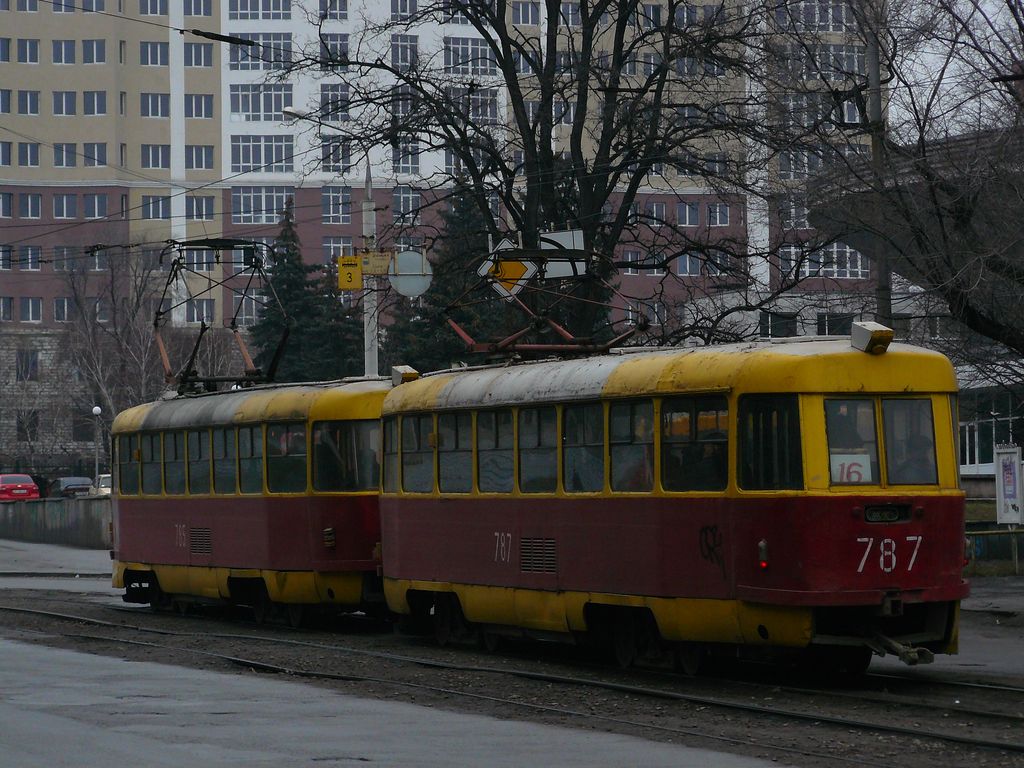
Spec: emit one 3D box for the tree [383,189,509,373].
[{"bbox_3d":[-2.542,-1.559,182.000,5.900,13.800,5.900,0,-1,0],"label":"tree"}]

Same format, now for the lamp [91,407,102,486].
[{"bbox_3d":[-16.960,3.055,174.000,0.360,4.350,0.360,0,-1,0],"label":"lamp"}]

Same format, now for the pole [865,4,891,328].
[{"bbox_3d":[6.895,-1.660,79.000,0.330,10.700,0.330,-2,-1,0],"label":"pole"}]

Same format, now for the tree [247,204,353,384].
[{"bbox_3d":[-9.316,-1.303,185.000,5.200,13.400,5.200,0,-1,0],"label":"tree"}]

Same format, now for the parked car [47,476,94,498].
[{"bbox_3d":[-17.450,4.420,169.500,1.670,1.410,4.100,0,-1,-14],"label":"parked car"}]

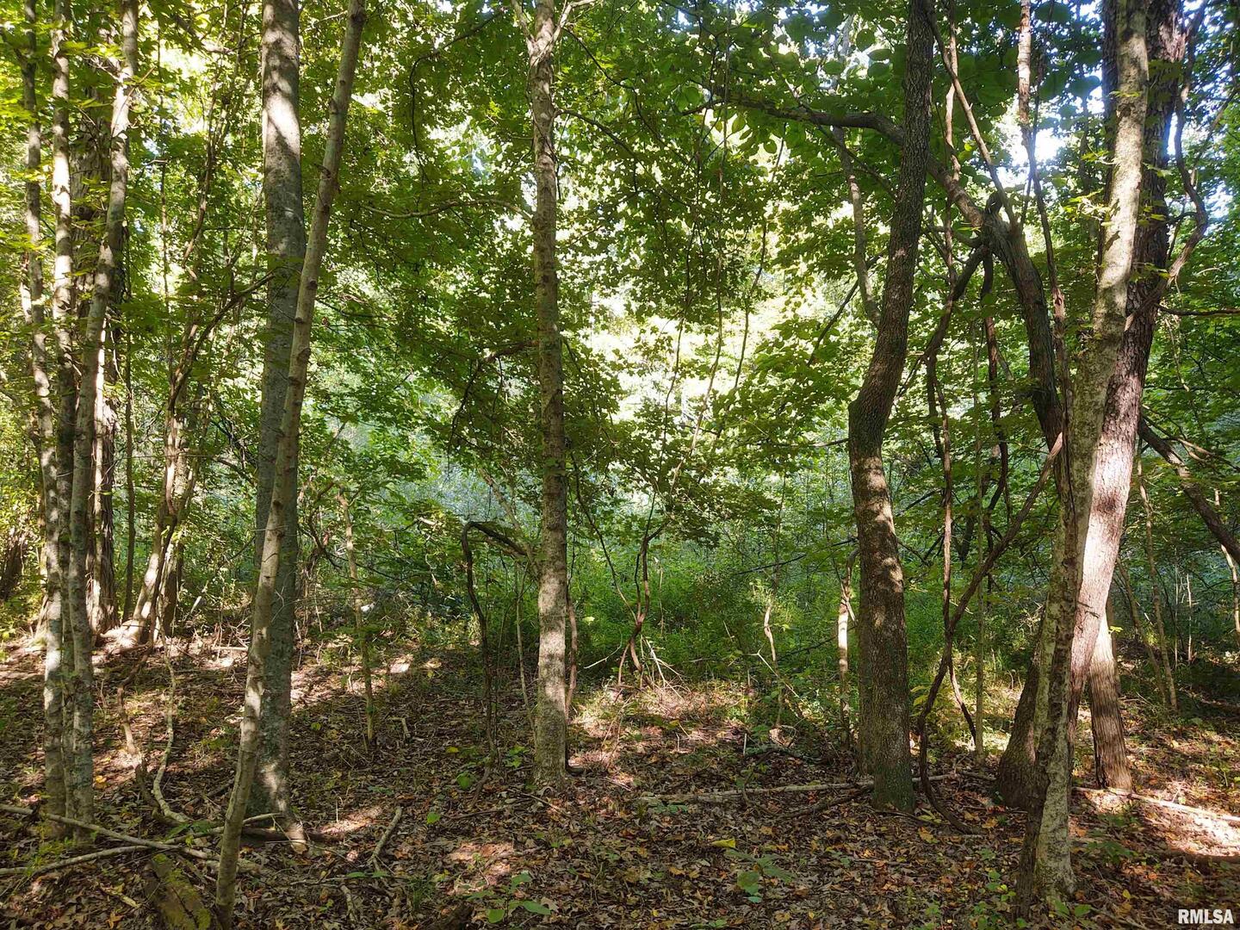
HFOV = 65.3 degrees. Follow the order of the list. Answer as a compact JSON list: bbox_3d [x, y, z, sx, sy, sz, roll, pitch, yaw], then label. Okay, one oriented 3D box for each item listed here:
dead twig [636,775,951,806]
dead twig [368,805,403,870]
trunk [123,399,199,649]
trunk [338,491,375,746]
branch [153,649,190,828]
[{"bbox_3d":[0.894,1.599,4.785,1.630,0.070,0.100,0,0,-12],"label":"dead twig"},{"bbox_3d":[-0.999,1.588,4.175,0.080,0.060,0.610,0,0,-3],"label":"dead twig"},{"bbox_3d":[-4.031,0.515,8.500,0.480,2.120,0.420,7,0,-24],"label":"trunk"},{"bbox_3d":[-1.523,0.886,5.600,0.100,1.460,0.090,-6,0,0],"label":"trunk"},{"bbox_3d":[-2.836,1.535,6.070,0.180,0.100,3.870,0,0,-27],"label":"branch"}]

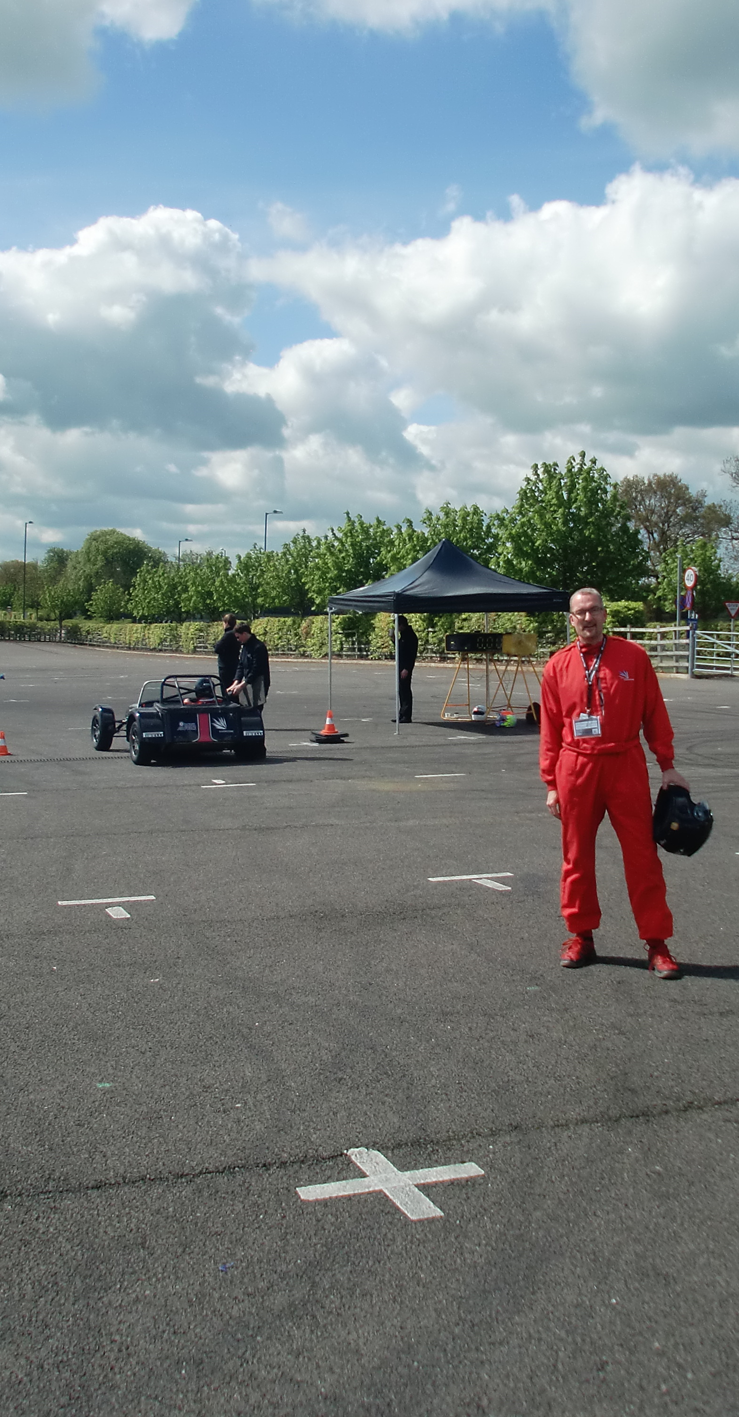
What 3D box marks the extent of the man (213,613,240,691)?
[{"bbox_3d":[-2.194,-0.577,22.200,0.420,1.800,0.520,3,4,41],"label":"man"}]

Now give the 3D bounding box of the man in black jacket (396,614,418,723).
[{"bbox_3d":[0.592,-0.666,23.700,0.420,1.790,0.500,-1,3,-13],"label":"man in black jacket"}]

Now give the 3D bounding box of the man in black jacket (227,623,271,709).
[{"bbox_3d":[-1.538,-0.275,18.250,0.550,1.720,0.500,-2,4,-27],"label":"man in black jacket"}]

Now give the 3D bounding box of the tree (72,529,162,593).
[{"bbox_3d":[-27.650,-14.026,155.000,10.500,11.124,10.500,0,3,0],"label":"tree"}]

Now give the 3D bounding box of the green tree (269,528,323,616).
[{"bbox_3d":[-3.607,-5.998,73.000,3.000,6.302,3.100,0,3,0],"label":"green tree"}]

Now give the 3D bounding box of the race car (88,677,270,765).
[{"bbox_3d":[-2.532,0.043,18.418,1.580,1.080,3.200,-2,4,-22],"label":"race car"}]

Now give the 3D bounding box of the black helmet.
[{"bbox_3d":[1.511,0.542,6.850,0.270,0.330,0.250,18,0,-3],"label":"black helmet"}]

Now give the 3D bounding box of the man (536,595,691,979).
[{"bbox_3d":[1.173,0.334,6.900,0.700,1.810,0.420,1,3,12],"label":"man"}]

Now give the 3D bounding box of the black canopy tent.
[{"bbox_3d":[1.259,-1.222,23.500,3.000,3.100,3.000,-1,4,-22],"label":"black canopy tent"}]

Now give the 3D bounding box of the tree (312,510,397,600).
[{"bbox_3d":[-0.721,-5.767,66.000,4.000,6.796,4.000,0,3,0],"label":"tree"}]

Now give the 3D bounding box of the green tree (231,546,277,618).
[{"bbox_3d":[-6.450,-6.163,79.000,2.800,5.834,2.900,0,3,0],"label":"green tree"}]

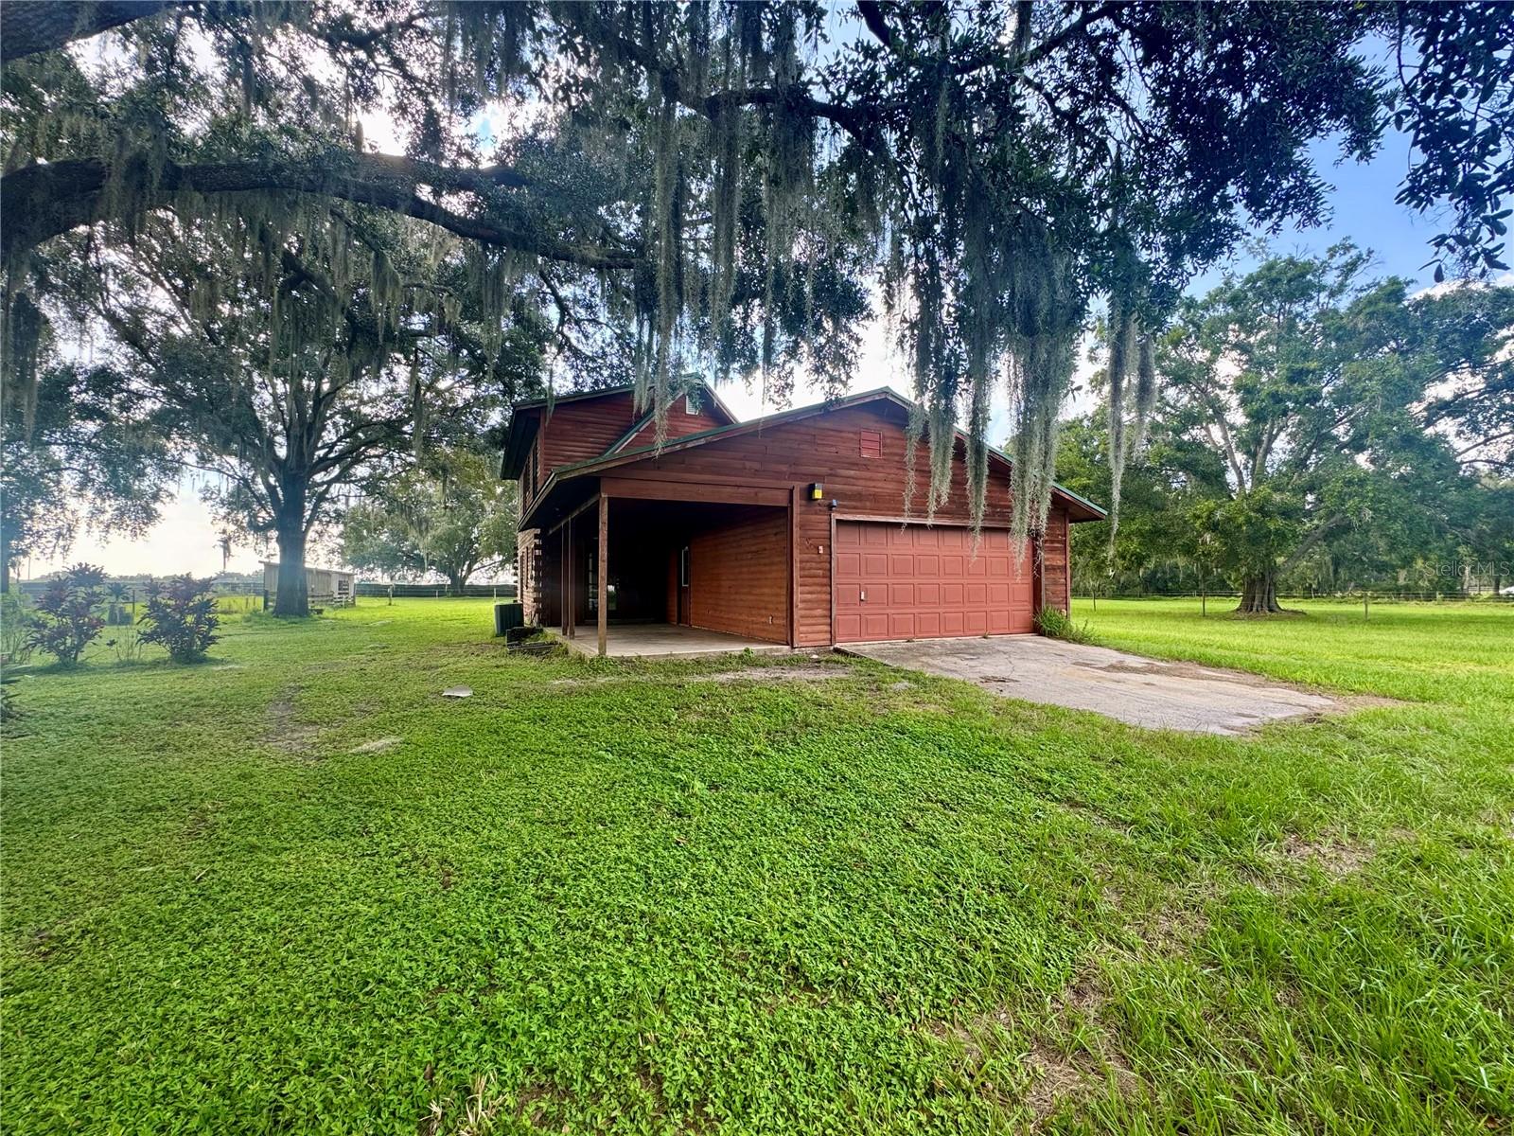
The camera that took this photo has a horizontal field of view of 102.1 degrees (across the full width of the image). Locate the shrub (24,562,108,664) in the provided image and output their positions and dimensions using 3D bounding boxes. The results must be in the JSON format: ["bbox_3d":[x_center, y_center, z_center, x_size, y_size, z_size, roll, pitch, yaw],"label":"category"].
[{"bbox_3d":[-12.082,0.822,10.743,1.050,1.709,1.080,-2,-3,42],"label":"shrub"}]

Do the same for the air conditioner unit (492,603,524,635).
[{"bbox_3d":[-5.788,1.196,14.241,0.650,0.750,0.650,1,-2,-25],"label":"air conditioner unit"}]

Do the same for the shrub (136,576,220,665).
[{"bbox_3d":[-10.344,0.918,11.006,1.100,1.517,1.080,1,-3,-43],"label":"shrub"}]

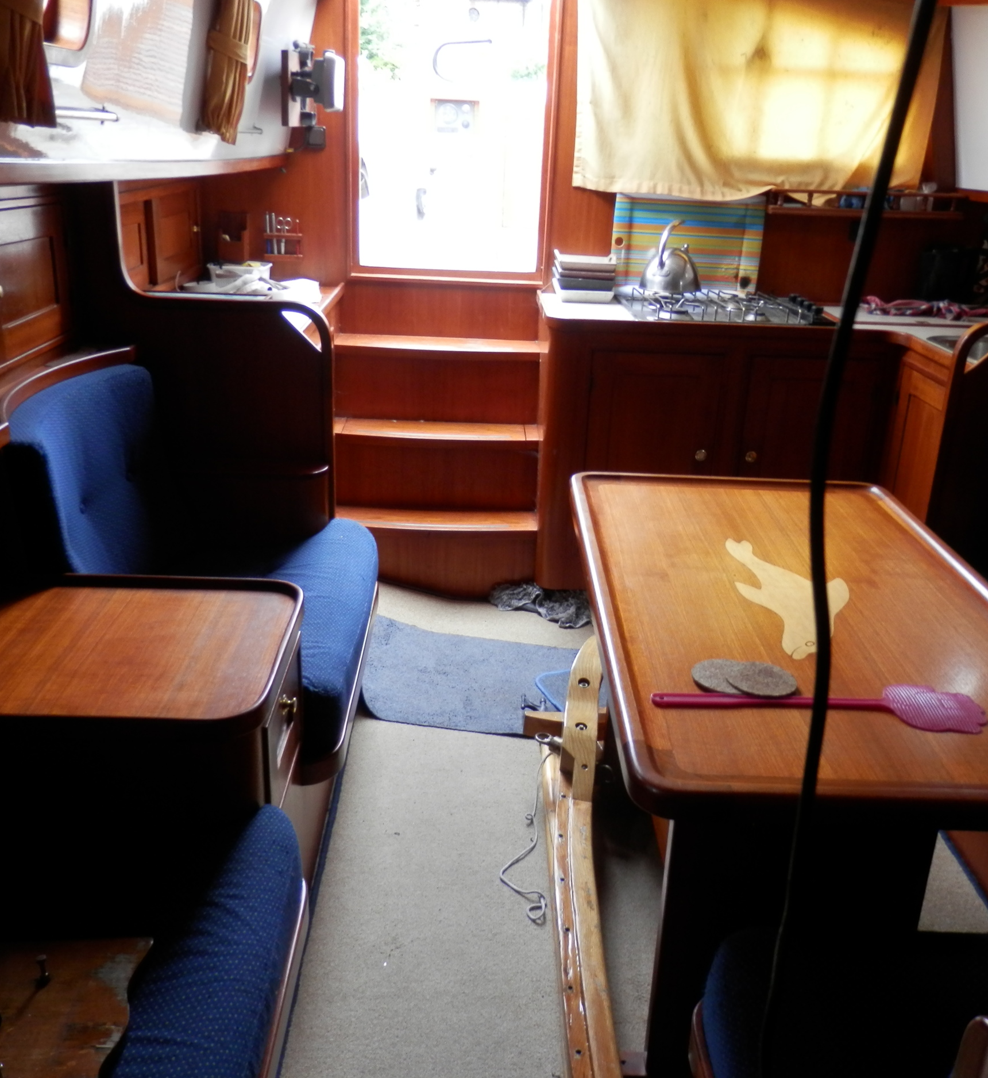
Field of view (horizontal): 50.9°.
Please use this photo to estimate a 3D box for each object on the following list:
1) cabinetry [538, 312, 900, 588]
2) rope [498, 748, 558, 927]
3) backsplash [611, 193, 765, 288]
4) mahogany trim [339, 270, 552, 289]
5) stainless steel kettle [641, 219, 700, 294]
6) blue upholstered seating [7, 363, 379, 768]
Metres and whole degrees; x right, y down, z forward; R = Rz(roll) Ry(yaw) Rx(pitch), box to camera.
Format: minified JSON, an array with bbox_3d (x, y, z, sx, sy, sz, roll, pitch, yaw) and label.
[{"bbox_3d":[0.678,-0.337,3.526,1.040,0.875,0.580,2,22,-1],"label":"cabinetry"},{"bbox_3d":[0.075,0.614,2.190,0.130,0.100,0.460,2,22,-1],"label":"rope"},{"bbox_3d":[0.665,-1.012,3.561,0.510,0.325,0.060,2,22,-1],"label":"backsplash"},{"bbox_3d":[-0.159,-0.861,3.481,0.670,0.028,0.040,2,22,-1],"label":"mahogany trim"},{"bbox_3d":[0.584,-0.912,3.342,0.200,0.217,0.210,12,24,23],"label":"stainless steel kettle"},{"bbox_3d":[-0.632,-0.007,2.304,0.740,0.560,0.900,2,22,-1],"label":"blue upholstered seating"}]

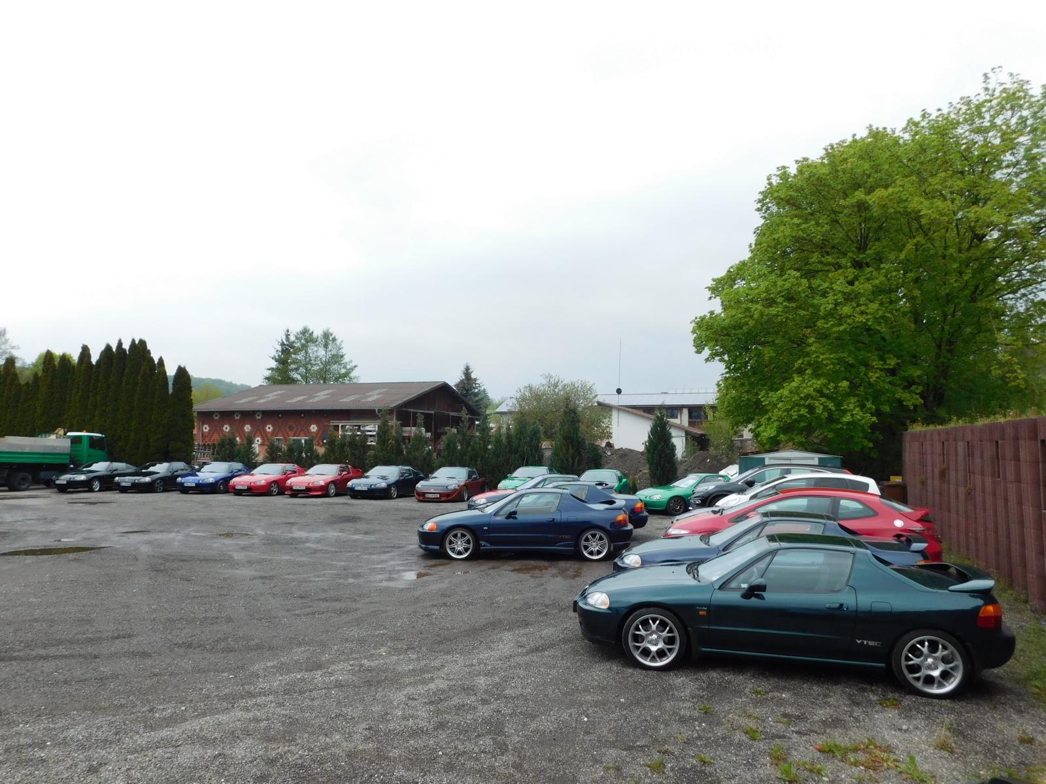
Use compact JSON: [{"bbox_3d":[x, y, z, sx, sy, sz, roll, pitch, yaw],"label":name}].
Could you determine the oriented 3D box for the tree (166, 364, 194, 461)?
[{"bbox_3d":[-16.327,1.606,35.967,1.350,5.600,1.350,2,-4,-24],"label":"tree"}]

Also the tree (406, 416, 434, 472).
[{"bbox_3d":[-4.434,2.641,32.505,1.190,3.280,1.190,0,-4,-8],"label":"tree"}]

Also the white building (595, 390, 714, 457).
[{"bbox_3d":[10.447,2.880,58.196,10.500,6.100,8.000,0,-4,2],"label":"white building"}]

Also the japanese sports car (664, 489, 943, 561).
[{"bbox_3d":[4.475,2.274,12.533,4.270,1.440,1.790,-1,-4,18],"label":"japanese sports car"}]

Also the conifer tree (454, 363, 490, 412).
[{"bbox_3d":[-4.407,1.822,64.018,3.800,9.000,3.800,1,-4,-4],"label":"conifer tree"}]

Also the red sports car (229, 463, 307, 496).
[{"bbox_3d":[-10.088,3.554,30.767,1.710,1.260,4.000,-1,-4,17],"label":"red sports car"}]

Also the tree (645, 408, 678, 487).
[{"bbox_3d":[5.171,2.304,28.310,1.220,3.410,1.220,-1,-4,10],"label":"tree"}]

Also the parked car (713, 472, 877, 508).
[{"bbox_3d":[6.445,2.714,17.861,4.050,1.530,1.730,1,-4,7],"label":"parked car"}]

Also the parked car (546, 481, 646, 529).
[{"bbox_3d":[0.846,2.634,17.114,4.000,1.250,1.710,0,-4,-1],"label":"parked car"}]

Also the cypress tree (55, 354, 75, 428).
[{"bbox_3d":[-23.221,1.366,38.287,1.050,6.500,1.050,3,-5,-31],"label":"cypress tree"}]

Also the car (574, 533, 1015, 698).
[{"bbox_3d":[2.570,2.070,7.630,4.000,1.230,1.720,-1,-4,15],"label":"car"}]

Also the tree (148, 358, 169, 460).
[{"bbox_3d":[-19.518,1.497,40.712,1.140,6.620,1.140,2,-4,-26],"label":"tree"}]

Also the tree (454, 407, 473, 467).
[{"bbox_3d":[-2.626,2.536,33.102,0.950,3.750,0.950,1,-4,-4],"label":"tree"}]

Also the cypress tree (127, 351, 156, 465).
[{"bbox_3d":[-18.494,1.332,36.588,1.300,6.400,1.300,3,-5,-27],"label":"cypress tree"}]

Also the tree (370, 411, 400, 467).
[{"bbox_3d":[-6.033,2.527,33.115,1.250,3.580,1.250,1,-4,-10],"label":"tree"}]

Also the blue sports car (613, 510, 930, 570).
[{"bbox_3d":[3.228,2.209,9.976,4.000,1.260,1.720,2,-4,9],"label":"blue sports car"}]

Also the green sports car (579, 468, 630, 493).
[{"bbox_3d":[2.683,3.195,25.446,1.710,1.250,4.000,-1,-4,15],"label":"green sports car"}]

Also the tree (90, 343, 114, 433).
[{"bbox_3d":[-23.399,1.103,42.244,1.410,7.600,1.410,2,-4,-29],"label":"tree"}]

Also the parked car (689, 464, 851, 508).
[{"bbox_3d":[6.697,2.682,19.943,4.500,1.610,1.810,-1,-4,14],"label":"parked car"}]

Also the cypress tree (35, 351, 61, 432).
[{"bbox_3d":[-25.807,1.220,40.775,1.628,6.935,1.628,3,-4,-32],"label":"cypress tree"}]

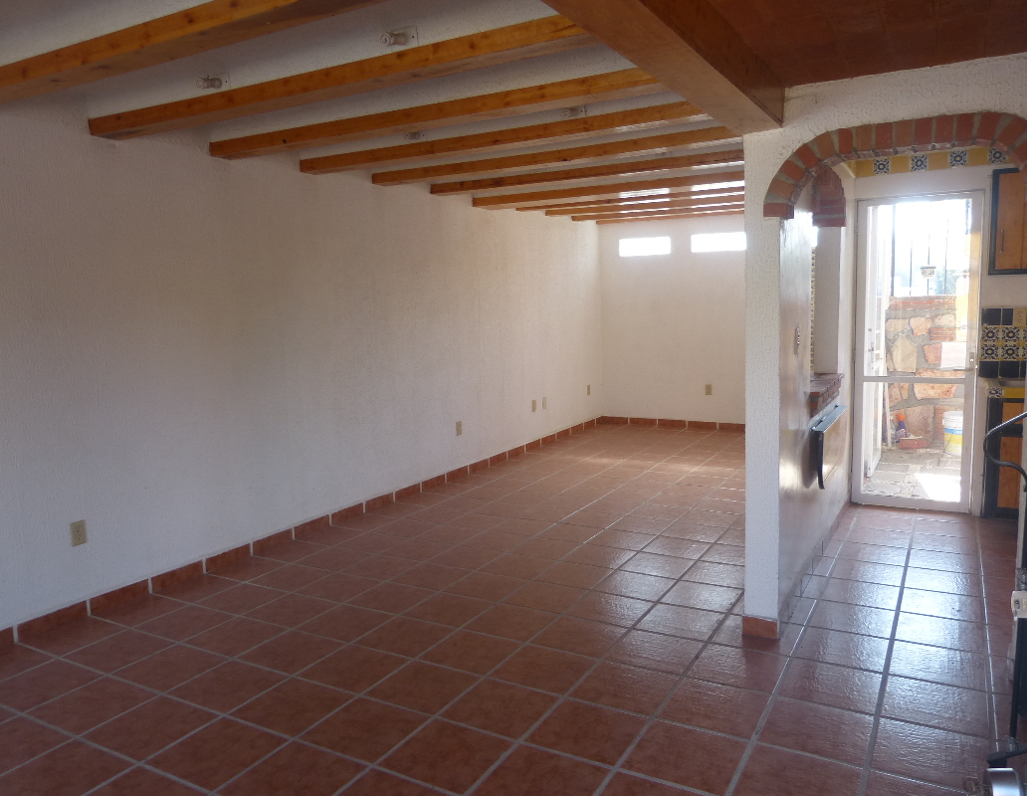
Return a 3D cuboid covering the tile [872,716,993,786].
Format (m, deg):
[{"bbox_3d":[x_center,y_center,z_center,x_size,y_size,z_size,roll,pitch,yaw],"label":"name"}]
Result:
[{"bbox_3d":[1.307,1.119,2.381,0.323,0.012,0.323,2,8,30],"label":"tile"}]

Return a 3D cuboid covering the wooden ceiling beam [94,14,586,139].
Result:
[{"bbox_3d":[-0.755,-1.280,3.088,2.804,0.081,0.132,2,7,27],"label":"wooden ceiling beam"}]

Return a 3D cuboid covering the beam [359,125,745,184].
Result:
[{"bbox_3d":[0.284,-1.533,4.877,2.813,0.075,0.135,1,7,27],"label":"beam"}]

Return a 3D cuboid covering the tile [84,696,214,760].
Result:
[{"bbox_3d":[-1.280,1.170,2.701,0.334,0.010,0.334,2,8,30],"label":"tile"}]

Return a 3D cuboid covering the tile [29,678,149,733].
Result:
[{"bbox_3d":[-1.574,1.154,2.880,0.330,0.010,0.330,2,8,30],"label":"tile"}]

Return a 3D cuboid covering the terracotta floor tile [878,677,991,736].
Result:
[{"bbox_3d":[1.491,1.087,2.707,0.333,0.010,0.333,2,8,29],"label":"terracotta floor tile"}]

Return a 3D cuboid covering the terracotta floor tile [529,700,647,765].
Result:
[{"bbox_3d":[0.253,1.128,2.593,0.323,0.012,0.323,2,8,30],"label":"terracotta floor tile"}]

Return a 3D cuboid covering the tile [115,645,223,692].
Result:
[{"bbox_3d":[-1.416,1.120,3.163,0.334,0.010,0.334,2,8,30],"label":"tile"}]

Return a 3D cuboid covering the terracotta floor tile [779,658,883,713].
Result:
[{"bbox_3d":[1.167,1.059,2.811,0.330,0.010,0.330,2,8,30],"label":"terracotta floor tile"}]

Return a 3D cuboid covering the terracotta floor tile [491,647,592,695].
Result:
[{"bbox_3d":[0.120,1.085,3.062,0.333,0.010,0.333,2,8,29],"label":"terracotta floor tile"}]

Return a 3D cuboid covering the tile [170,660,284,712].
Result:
[{"bbox_3d":[-1.115,1.132,3.009,0.332,0.010,0.328,2,8,30],"label":"tile"}]

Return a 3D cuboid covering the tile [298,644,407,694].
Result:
[{"bbox_3d":[-0.640,1.094,3.096,0.330,0.010,0.330,2,8,30],"label":"tile"}]

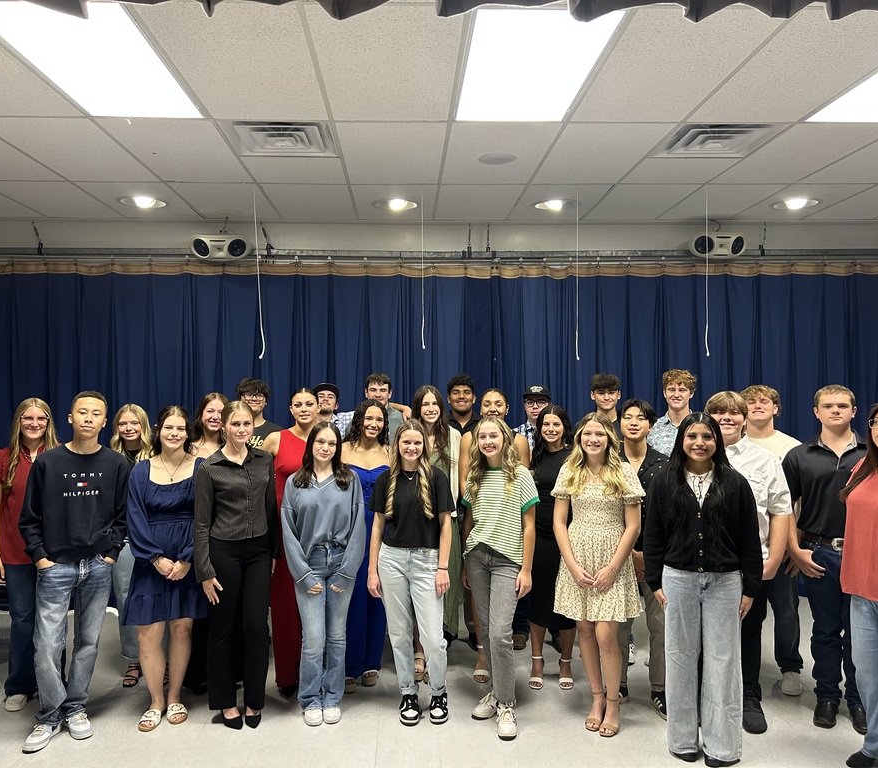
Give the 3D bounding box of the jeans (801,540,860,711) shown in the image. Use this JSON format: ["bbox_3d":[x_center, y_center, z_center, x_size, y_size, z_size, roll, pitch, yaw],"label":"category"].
[{"bbox_3d":[2.160,1.270,4.190,0.380,0.910,0.280,-1,0,9],"label":"jeans"}]

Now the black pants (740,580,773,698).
[{"bbox_3d":[1.543,1.272,4.070,0.400,0.835,0.290,-1,-1,11],"label":"black pants"}]

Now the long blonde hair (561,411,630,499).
[{"bbox_3d":[0.799,0.367,3.950,0.350,0.440,0.260,-1,-1,9],"label":"long blonde hair"}]

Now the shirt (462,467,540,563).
[{"bbox_3d":[0.339,0.700,4.170,0.410,0.550,0.250,-1,0,8],"label":"shirt"}]

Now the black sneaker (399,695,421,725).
[{"bbox_3d":[-0.147,1.708,4.090,0.107,0.112,0.275,-1,-1,6],"label":"black sneaker"}]

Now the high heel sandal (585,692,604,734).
[{"bbox_3d":[0.829,1.725,4.080,0.086,0.130,0.235,-1,0,17],"label":"high heel sandal"}]

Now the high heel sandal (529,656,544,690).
[{"bbox_3d":[0.580,1.683,4.520,0.085,0.155,0.220,-1,-1,10],"label":"high heel sandal"}]

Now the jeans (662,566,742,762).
[{"bbox_3d":[1.276,1.284,3.740,0.385,0.960,0.280,-1,0,17],"label":"jeans"}]

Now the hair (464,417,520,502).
[{"bbox_3d":[0.272,0.391,3.980,0.300,0.450,0.250,-1,-1,7],"label":"hair"}]

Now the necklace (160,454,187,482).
[{"bbox_3d":[-1.440,0.450,4.170,0.145,0.160,0.130,0,0,-17],"label":"necklace"}]

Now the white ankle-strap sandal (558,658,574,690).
[{"bbox_3d":[0.766,1.730,4.630,0.088,0.130,0.235,-1,0,11],"label":"white ankle-strap sandal"}]

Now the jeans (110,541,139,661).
[{"bbox_3d":[-1.810,1.278,4.680,0.360,0.785,0.280,0,-1,-9],"label":"jeans"}]

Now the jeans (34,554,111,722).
[{"bbox_3d":[-1.938,1.306,4.090,0.400,0.925,0.310,0,0,-18],"label":"jeans"}]

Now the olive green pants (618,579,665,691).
[{"bbox_3d":[1.151,1.254,4.330,0.370,0.900,0.280,-1,0,11],"label":"olive green pants"}]

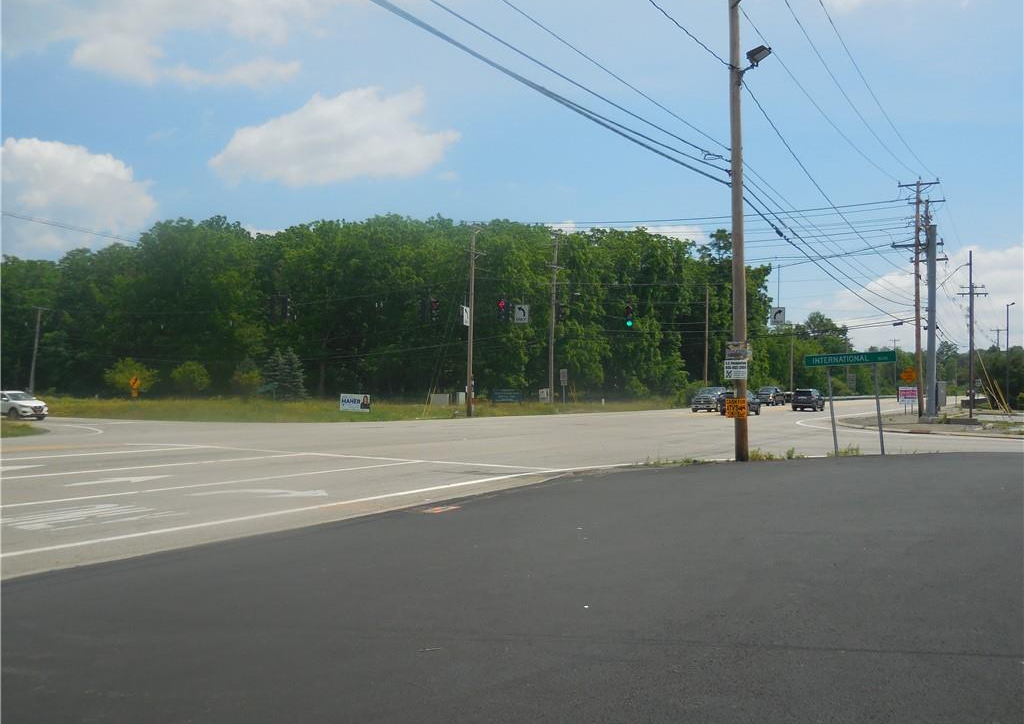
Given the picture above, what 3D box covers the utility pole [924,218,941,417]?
[{"bbox_3d":[20.030,-1.953,46.500,0.440,9.200,0.440,0,-2,0],"label":"utility pole"}]

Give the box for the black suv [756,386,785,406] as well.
[{"bbox_3d":[26.286,3.478,99.000,2.000,1.900,5.200,-1,-2,27],"label":"black suv"}]

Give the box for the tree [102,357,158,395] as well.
[{"bbox_3d":[-36.980,1.508,95.000,5.300,4.100,5.000,0,-2,0],"label":"tree"}]

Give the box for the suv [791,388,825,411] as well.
[{"bbox_3d":[23.691,3.052,78.000,1.930,1.750,4.800,-1,-2,27],"label":"suv"}]

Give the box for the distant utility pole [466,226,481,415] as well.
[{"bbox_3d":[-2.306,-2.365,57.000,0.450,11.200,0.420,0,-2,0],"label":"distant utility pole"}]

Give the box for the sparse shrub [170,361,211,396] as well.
[{"bbox_3d":[-31.238,1.703,95.000,3.900,3.800,3.800,0,-2,0],"label":"sparse shrub"}]

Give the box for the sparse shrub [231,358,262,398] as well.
[{"bbox_3d":[-25.740,1.654,95.000,3.100,4.000,3.000,0,-2,0],"label":"sparse shrub"}]

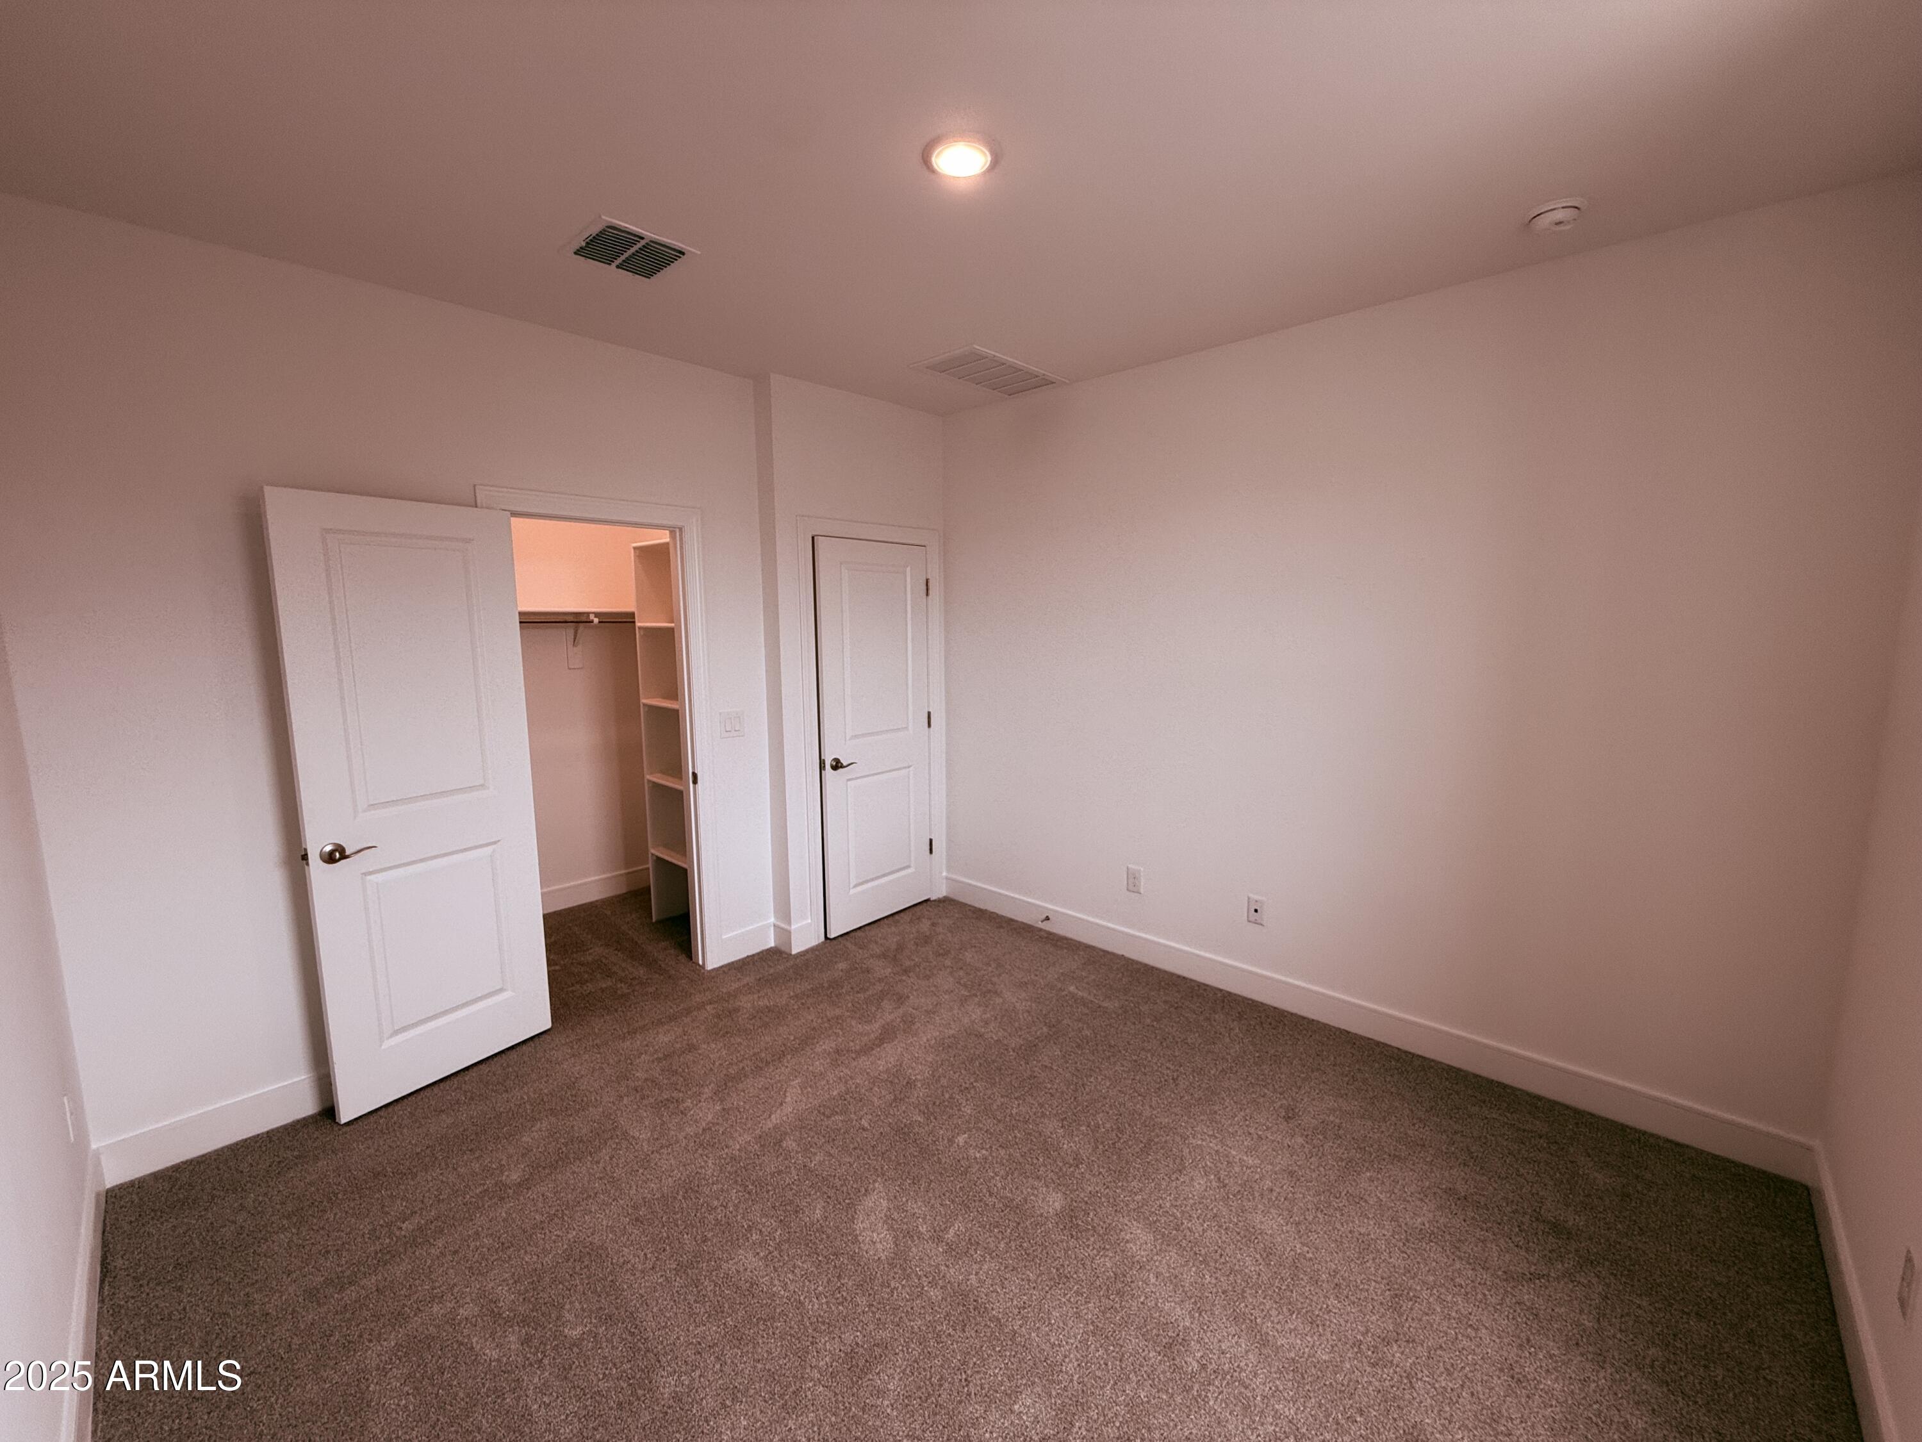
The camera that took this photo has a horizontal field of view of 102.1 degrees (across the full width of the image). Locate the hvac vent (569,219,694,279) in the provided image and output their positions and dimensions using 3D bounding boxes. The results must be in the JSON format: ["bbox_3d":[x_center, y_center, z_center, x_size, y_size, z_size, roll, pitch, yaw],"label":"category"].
[{"bbox_3d":[-0.996,-1.403,2.348,0.295,0.020,0.293,7,10,43],"label":"hvac vent"}]

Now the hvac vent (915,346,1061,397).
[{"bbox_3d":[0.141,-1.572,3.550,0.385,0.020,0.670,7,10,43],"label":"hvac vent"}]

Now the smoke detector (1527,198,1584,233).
[{"bbox_3d":[1.646,-1.385,2.152,0.136,0.038,0.136,7,10,43],"label":"smoke detector"}]

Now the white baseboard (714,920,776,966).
[{"bbox_3d":[-1.042,1.092,3.822,0.018,0.130,0.320,7,10,43],"label":"white baseboard"}]

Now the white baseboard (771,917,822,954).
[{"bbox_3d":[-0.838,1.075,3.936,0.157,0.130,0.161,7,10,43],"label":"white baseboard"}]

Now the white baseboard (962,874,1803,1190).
[{"bbox_3d":[1.186,1.129,3.434,3.502,0.130,0.018,7,10,43],"label":"white baseboard"}]

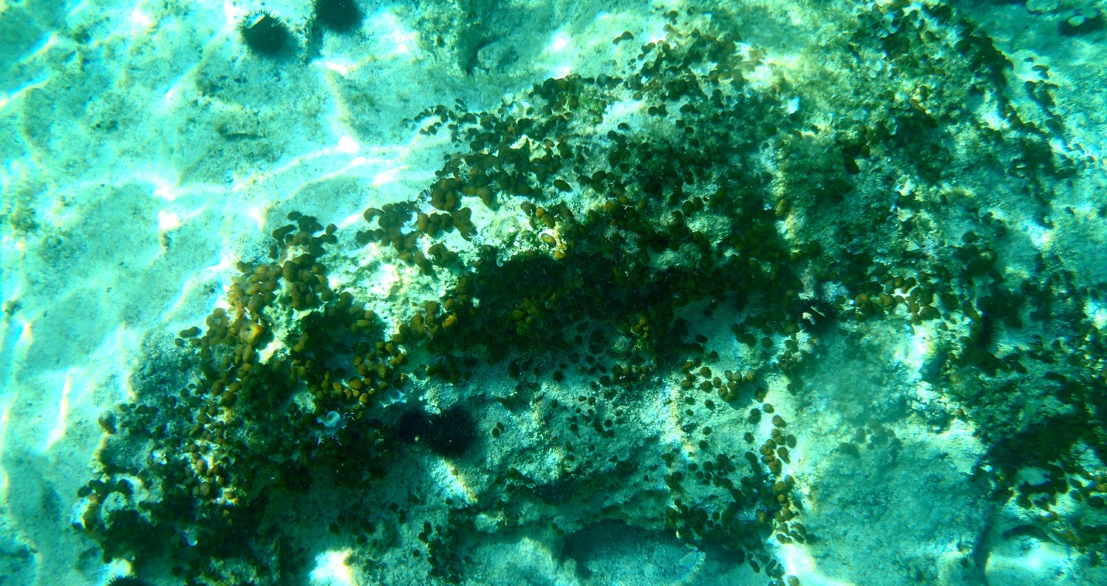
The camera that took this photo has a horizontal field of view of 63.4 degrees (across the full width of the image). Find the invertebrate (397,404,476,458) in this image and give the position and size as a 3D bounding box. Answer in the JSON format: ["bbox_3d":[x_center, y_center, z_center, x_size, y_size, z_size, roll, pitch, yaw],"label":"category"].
[{"bbox_3d":[-0.200,0.236,1.530,0.142,0.060,0.088,0,63,0],"label":"invertebrate"}]

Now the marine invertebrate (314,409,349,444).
[{"bbox_3d":[-0.377,0.227,1.520,0.056,0.042,0.052,0,63,0],"label":"marine invertebrate"}]

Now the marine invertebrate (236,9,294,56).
[{"bbox_3d":[-0.568,-0.515,1.780,0.105,0.060,0.100,0,63,0],"label":"marine invertebrate"}]

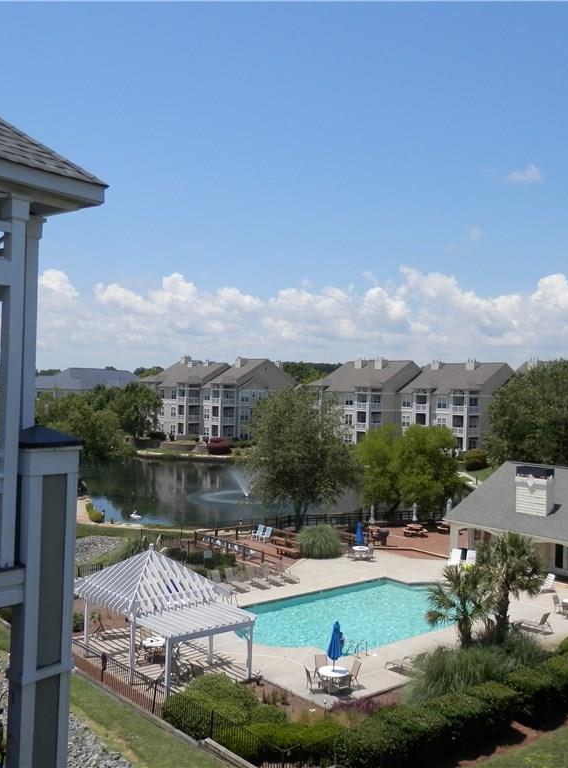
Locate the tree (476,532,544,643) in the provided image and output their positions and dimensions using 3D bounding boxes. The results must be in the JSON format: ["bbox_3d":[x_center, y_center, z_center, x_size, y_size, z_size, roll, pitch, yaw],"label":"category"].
[{"bbox_3d":[9.572,8.735,31.253,2.828,4.802,2.828,2,-1,0],"label":"tree"}]

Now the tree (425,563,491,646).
[{"bbox_3d":[7.313,9.312,30.814,2.748,3.508,2.748,2,-1,0],"label":"tree"}]

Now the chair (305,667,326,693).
[{"bbox_3d":[1.161,10.362,26.117,0.640,0.920,0.560,2,-1,-18],"label":"chair"}]

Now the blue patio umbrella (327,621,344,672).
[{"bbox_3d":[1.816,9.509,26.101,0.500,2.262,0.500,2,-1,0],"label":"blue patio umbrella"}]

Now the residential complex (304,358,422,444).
[{"bbox_3d":[14.650,2.883,120.201,13.000,13.880,15.710,2,0,-40],"label":"residential complex"}]

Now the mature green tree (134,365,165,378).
[{"bbox_3d":[-35.827,2.573,194.980,9.000,15.170,9.000,2,0,-10],"label":"mature green tree"}]

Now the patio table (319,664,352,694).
[{"bbox_3d":[1.738,10.488,26.086,1.090,0.700,1.090,2,-1,0],"label":"patio table"}]

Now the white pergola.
[{"bbox_3d":[-4.869,9.048,29.918,4.850,4.800,6.900,2,-1,-44],"label":"white pergola"}]

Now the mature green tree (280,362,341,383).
[{"bbox_3d":[7.195,2.681,199.875,16.768,17.000,14.000,2,-1,0],"label":"mature green tree"}]

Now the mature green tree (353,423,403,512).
[{"bbox_3d":[8.503,7.893,66.952,5.200,8.820,5.200,2,0,7],"label":"mature green tree"}]

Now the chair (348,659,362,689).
[{"bbox_3d":[2.415,10.404,26.520,0.640,0.920,0.560,2,-1,-39],"label":"chair"}]

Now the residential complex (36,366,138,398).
[{"bbox_3d":[-45.572,3.018,165.975,27.000,12.900,14.000,2,0,-12],"label":"residential complex"}]

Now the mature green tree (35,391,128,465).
[{"bbox_3d":[-27.788,5.875,101.073,13.385,9.970,12.000,2,-1,0],"label":"mature green tree"}]

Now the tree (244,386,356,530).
[{"bbox_3d":[1.340,5.927,56.631,8.565,11.093,8.565,2,-1,0],"label":"tree"}]

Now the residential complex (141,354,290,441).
[{"bbox_3d":[-11.623,2.387,132.628,13.500,14.090,28.550,2,0,-40],"label":"residential complex"}]

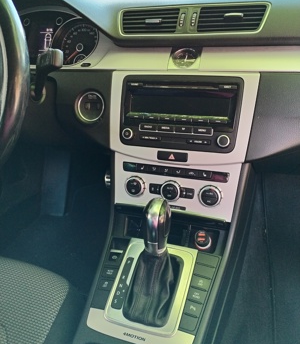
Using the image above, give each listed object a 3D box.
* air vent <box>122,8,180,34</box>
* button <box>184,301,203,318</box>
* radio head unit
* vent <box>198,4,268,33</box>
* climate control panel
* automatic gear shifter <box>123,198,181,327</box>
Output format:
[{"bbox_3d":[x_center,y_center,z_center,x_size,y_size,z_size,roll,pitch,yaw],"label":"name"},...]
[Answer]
[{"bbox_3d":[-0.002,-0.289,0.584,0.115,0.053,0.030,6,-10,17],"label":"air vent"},{"bbox_3d":[0.067,0.214,0.468,0.024,0.010,0.022,6,43,17],"label":"button"},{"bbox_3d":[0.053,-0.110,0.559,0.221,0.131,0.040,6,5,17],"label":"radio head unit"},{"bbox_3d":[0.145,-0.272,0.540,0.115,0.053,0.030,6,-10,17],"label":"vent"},{"bbox_3d":[0.043,0.021,0.576,0.243,0.112,0.035,6,5,17],"label":"climate control panel"},{"bbox_3d":[0.003,0.131,0.464,0.076,0.169,0.125,6,31,17],"label":"automatic gear shifter"}]

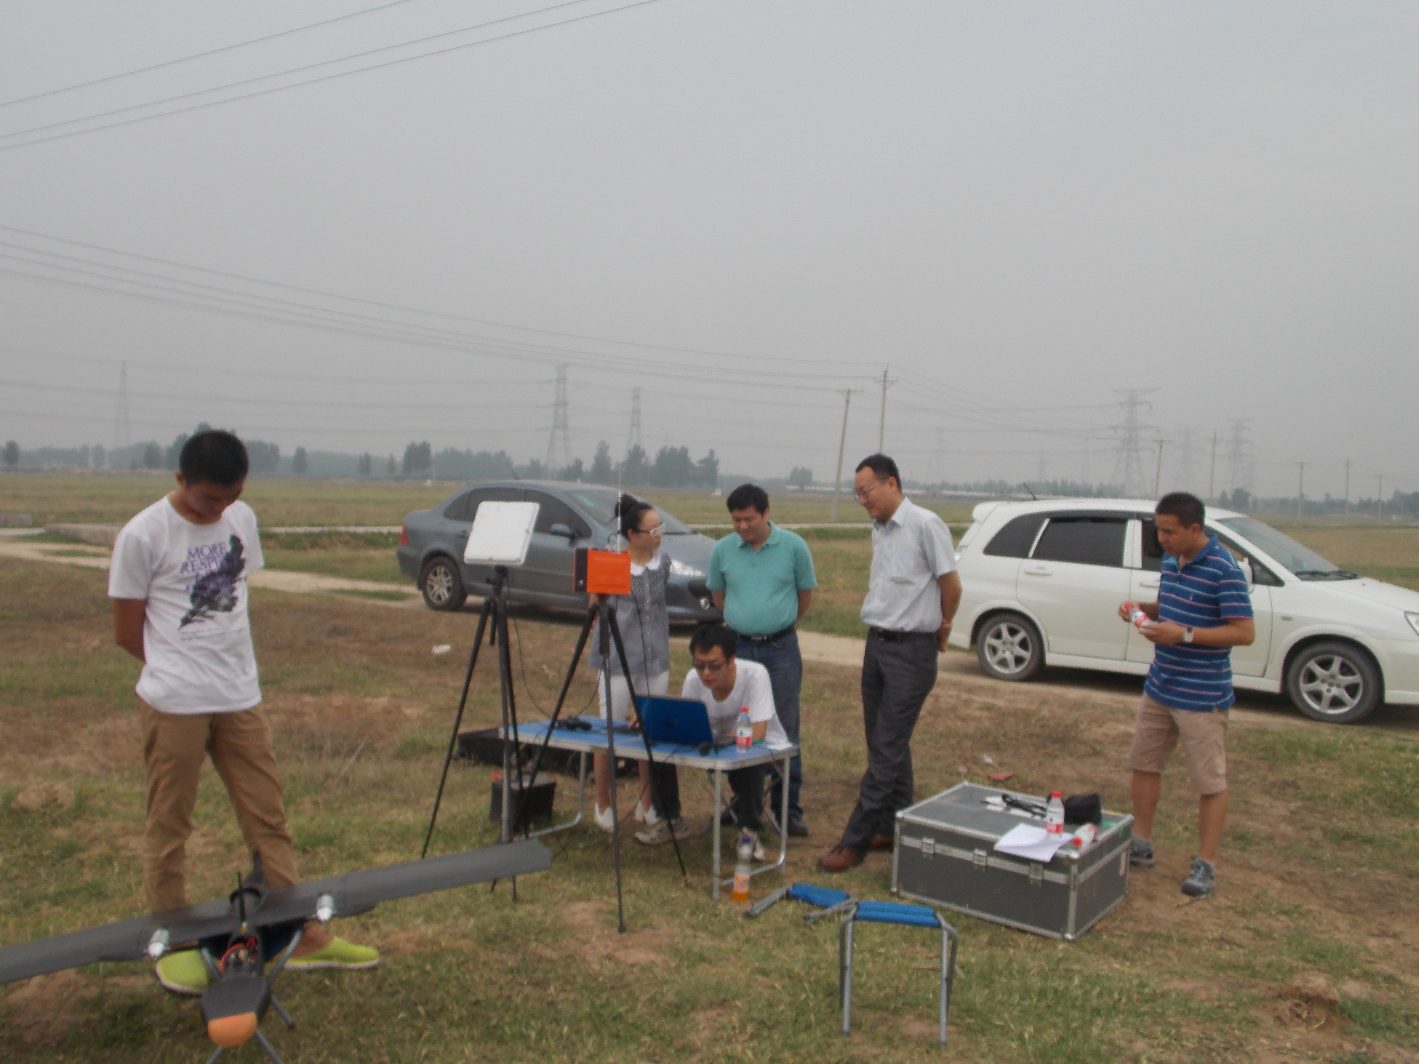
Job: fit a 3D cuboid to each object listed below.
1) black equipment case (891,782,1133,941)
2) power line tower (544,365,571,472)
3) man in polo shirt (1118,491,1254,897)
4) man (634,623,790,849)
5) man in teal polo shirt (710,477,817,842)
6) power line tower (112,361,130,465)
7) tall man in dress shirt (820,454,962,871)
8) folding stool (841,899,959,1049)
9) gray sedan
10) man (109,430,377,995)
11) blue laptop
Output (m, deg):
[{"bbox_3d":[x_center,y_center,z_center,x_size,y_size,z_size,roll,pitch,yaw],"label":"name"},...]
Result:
[{"bbox_3d":[1.222,1.286,4.920,0.725,0.310,0.635,3,3,37],"label":"black equipment case"},{"bbox_3d":[-58.307,-40.971,467.000,10.500,45.000,11.000,2,2,18],"label":"power line tower"},{"bbox_3d":[2.021,0.641,5.220,0.470,1.630,0.480,1,2,-23],"label":"man in polo shirt"},{"bbox_3d":[0.012,0.879,5.420,0.580,1.010,0.720,3,2,25],"label":"man"},{"bbox_3d":[0.246,0.573,5.740,0.520,1.620,0.350,2,2,19],"label":"man in teal polo shirt"},{"bbox_3d":[-242.189,-47.924,505.000,8.000,45.000,9.000,2,2,18],"label":"power line tower"},{"bbox_3d":[0.786,0.535,5.330,0.470,1.760,0.480,0,3,-35],"label":"tall man in dress shirt"},{"bbox_3d":[0.556,1.286,3.640,0.330,0.390,0.300,2,2,10],"label":"folding stool"},{"bbox_3d":[-1.440,0.195,13.850,4.480,1.520,1.760,3,3,34],"label":"gray sedan"},{"bbox_3d":[-1.522,0.537,3.930,0.700,1.730,0.460,1,2,-25],"label":"man"},{"bbox_3d":[-0.115,0.761,5.012,0.300,0.190,0.280,2,2,17],"label":"blue laptop"}]

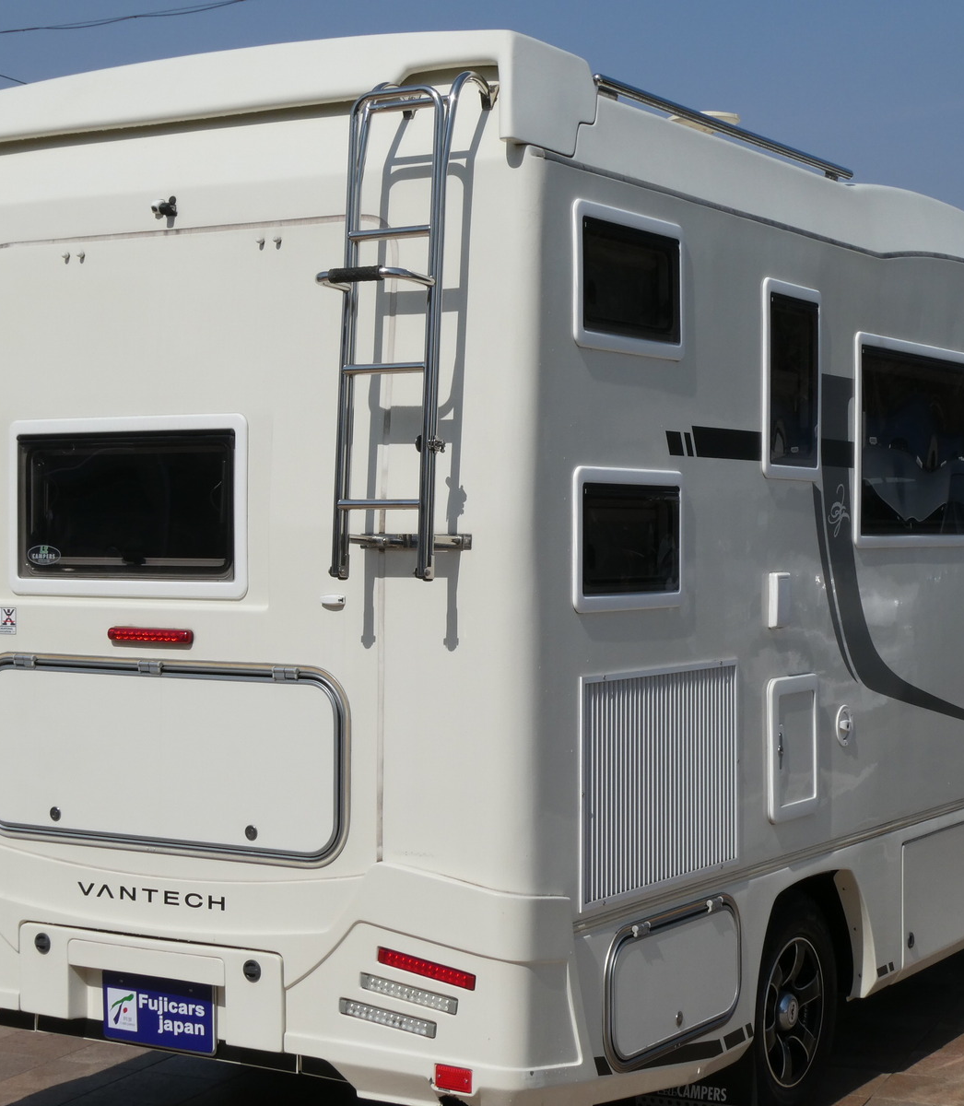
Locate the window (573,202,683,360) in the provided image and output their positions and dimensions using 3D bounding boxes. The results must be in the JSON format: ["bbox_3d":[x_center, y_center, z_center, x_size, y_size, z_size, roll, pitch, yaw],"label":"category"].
[{"bbox_3d":[0.337,-0.613,4.843,0.035,0.324,0.502,0,1,32],"label":"window"}]

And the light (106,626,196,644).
[{"bbox_3d":[-0.780,0.195,5.010,0.245,0.038,0.030,0,1,31],"label":"light"}]

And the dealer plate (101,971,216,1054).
[{"bbox_3d":[-0.764,1.085,5.027,0.335,0.165,0.020,0,1,31],"label":"dealer plate"}]

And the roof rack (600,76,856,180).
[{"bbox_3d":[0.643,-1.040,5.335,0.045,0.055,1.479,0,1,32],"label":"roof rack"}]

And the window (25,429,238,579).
[{"bbox_3d":[-0.828,-0.109,4.905,0.659,0.341,0.040,0,1,32],"label":"window"}]

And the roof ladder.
[{"bbox_3d":[-0.175,-0.468,4.459,0.310,1.044,0.280,0,1,32],"label":"roof ladder"}]

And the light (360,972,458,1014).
[{"bbox_3d":[-0.153,0.955,4.619,0.252,0.035,0.030,7,4,31],"label":"light"}]

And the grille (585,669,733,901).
[{"bbox_3d":[0.418,0.508,4.819,0.030,0.495,0.766,0,1,32],"label":"grille"}]

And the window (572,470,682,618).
[{"bbox_3d":[0.338,-0.029,4.851,0.035,0.321,0.503,0,1,32],"label":"window"}]

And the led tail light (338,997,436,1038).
[{"bbox_3d":[-0.202,1.013,4.649,0.256,0.034,0.030,6,4,31],"label":"led tail light"}]

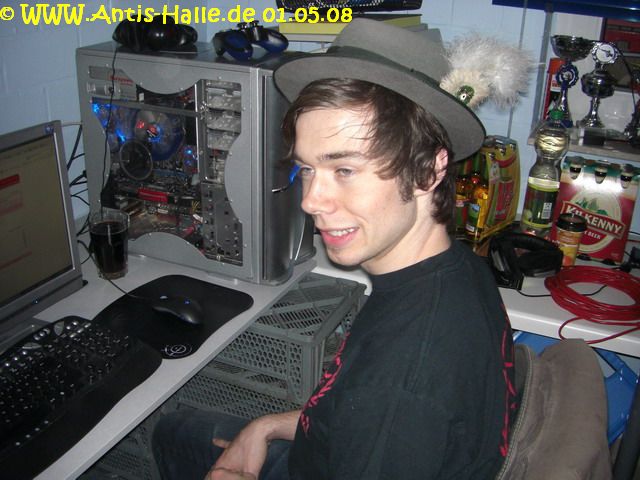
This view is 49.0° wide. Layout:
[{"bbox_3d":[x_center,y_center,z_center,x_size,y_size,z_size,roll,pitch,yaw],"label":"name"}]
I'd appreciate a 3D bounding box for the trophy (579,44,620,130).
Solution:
[{"bbox_3d":[0.679,-0.372,1.708,0.090,0.215,0.090,11,25,19],"label":"trophy"}]

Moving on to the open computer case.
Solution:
[{"bbox_3d":[-0.261,-0.188,1.572,0.474,0.456,0.214,11,25,19],"label":"open computer case"}]

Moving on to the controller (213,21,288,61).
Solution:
[{"bbox_3d":[-0.142,-0.411,1.441,0.105,0.062,0.155,11,25,19],"label":"controller"}]

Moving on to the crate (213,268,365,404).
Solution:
[{"bbox_3d":[-0.135,0.187,1.649,0.400,0.155,0.295,12,25,22],"label":"crate"}]

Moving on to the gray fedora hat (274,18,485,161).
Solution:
[{"bbox_3d":[0.095,-0.220,0.925,0.270,0.135,0.295,13,-8,46],"label":"gray fedora hat"}]

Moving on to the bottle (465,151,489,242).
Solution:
[{"bbox_3d":[0.401,-0.112,1.794,0.062,0.230,0.062,7,24,12],"label":"bottle"}]

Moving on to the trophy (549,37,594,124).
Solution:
[{"bbox_3d":[0.606,-0.385,1.734,0.112,0.225,0.112,11,25,19],"label":"trophy"}]

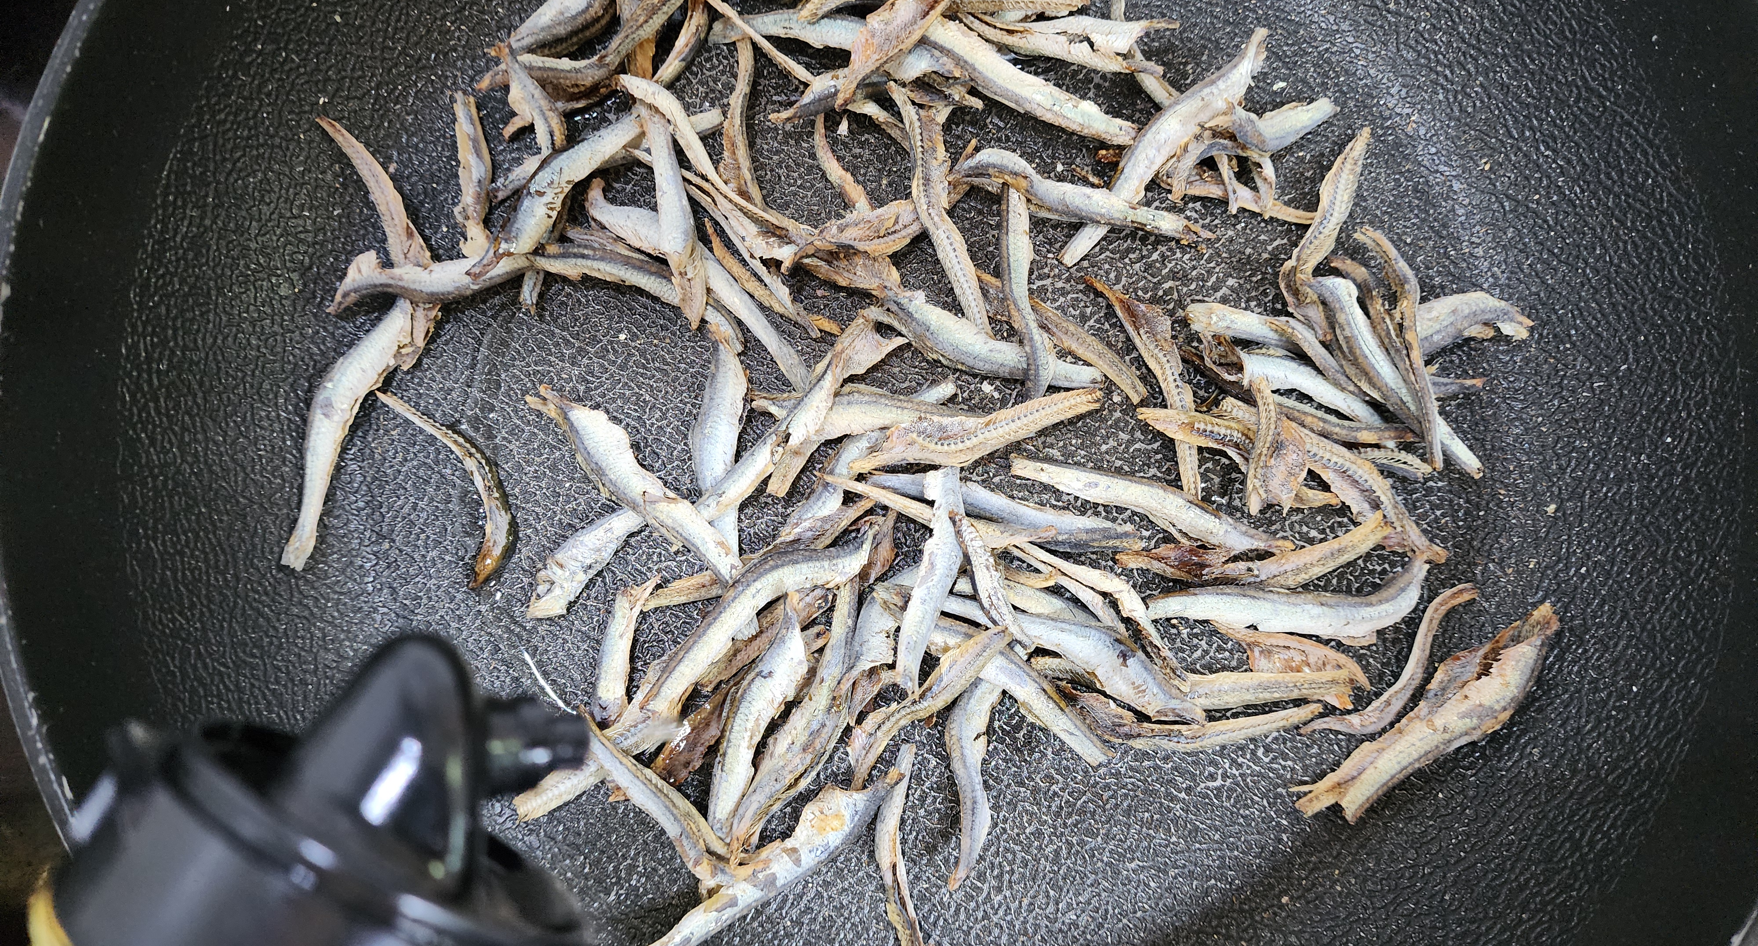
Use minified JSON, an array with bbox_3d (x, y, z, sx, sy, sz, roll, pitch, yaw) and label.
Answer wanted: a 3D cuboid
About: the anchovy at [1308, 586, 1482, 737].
[{"bbox_3d":[0.090,0.034,0.201,0.040,0.005,0.009,-41,84,-5],"label":"anchovy"}]

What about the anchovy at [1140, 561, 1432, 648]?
[{"bbox_3d":[0.072,0.025,0.203,0.050,0.006,0.013,-8,82,-2],"label":"anchovy"}]

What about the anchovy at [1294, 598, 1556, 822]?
[{"bbox_3d":[0.094,0.041,0.196,0.055,0.008,0.014,-34,84,-2],"label":"anchovy"}]

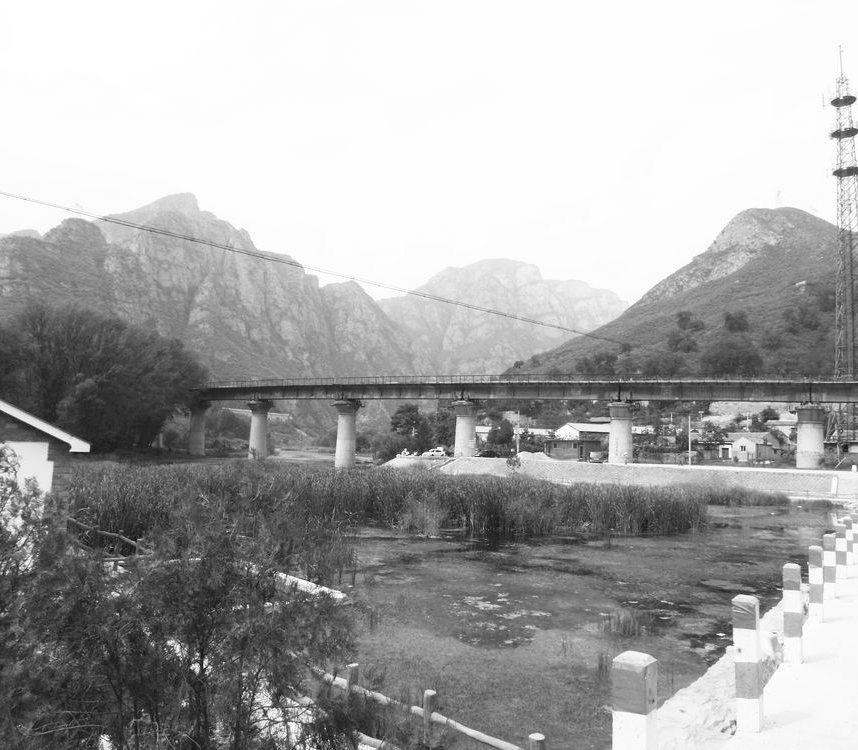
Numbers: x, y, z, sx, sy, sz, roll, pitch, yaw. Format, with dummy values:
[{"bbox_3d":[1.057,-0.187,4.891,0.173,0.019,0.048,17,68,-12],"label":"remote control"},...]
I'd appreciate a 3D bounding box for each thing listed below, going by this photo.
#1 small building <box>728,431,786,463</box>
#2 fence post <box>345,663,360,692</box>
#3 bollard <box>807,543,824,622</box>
[{"bbox_3d":[52.171,11.434,110.202,8.000,4.600,6.000,-2,-6,30],"label":"small building"},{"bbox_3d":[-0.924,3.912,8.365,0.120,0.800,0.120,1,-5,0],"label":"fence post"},{"bbox_3d":[4.559,2.470,8.170,0.125,0.835,0.125,-2,-6,34],"label":"bollard"}]

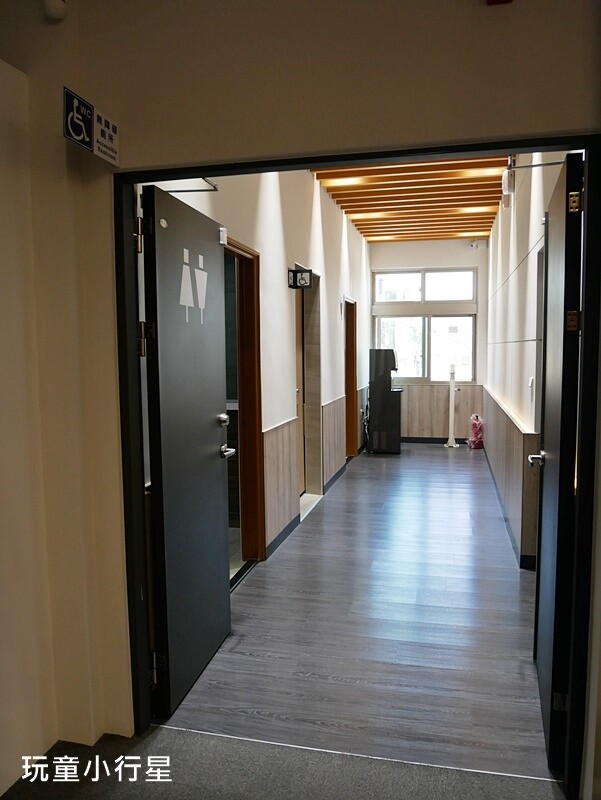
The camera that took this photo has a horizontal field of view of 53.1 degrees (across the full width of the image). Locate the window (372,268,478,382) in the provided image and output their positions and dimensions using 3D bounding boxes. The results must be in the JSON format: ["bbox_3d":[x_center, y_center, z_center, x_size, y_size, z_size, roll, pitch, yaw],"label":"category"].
[{"bbox_3d":[1.887,-1.125,9.217,1.580,1.780,0.120,1,5,14],"label":"window"}]

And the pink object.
[{"bbox_3d":[2.620,0.462,8.901,0.220,0.500,0.200,1,5,14],"label":"pink object"}]

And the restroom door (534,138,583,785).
[{"bbox_3d":[1.009,0.229,2.378,0.050,2.090,0.745,1,5,18],"label":"restroom door"}]

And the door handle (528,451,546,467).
[{"bbox_3d":[1.043,0.265,2.658,0.068,0.066,0.145,1,5,18],"label":"door handle"}]

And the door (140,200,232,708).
[{"bbox_3d":[-0.476,0.217,2.691,0.048,2.090,0.730,1,5,13],"label":"door"}]

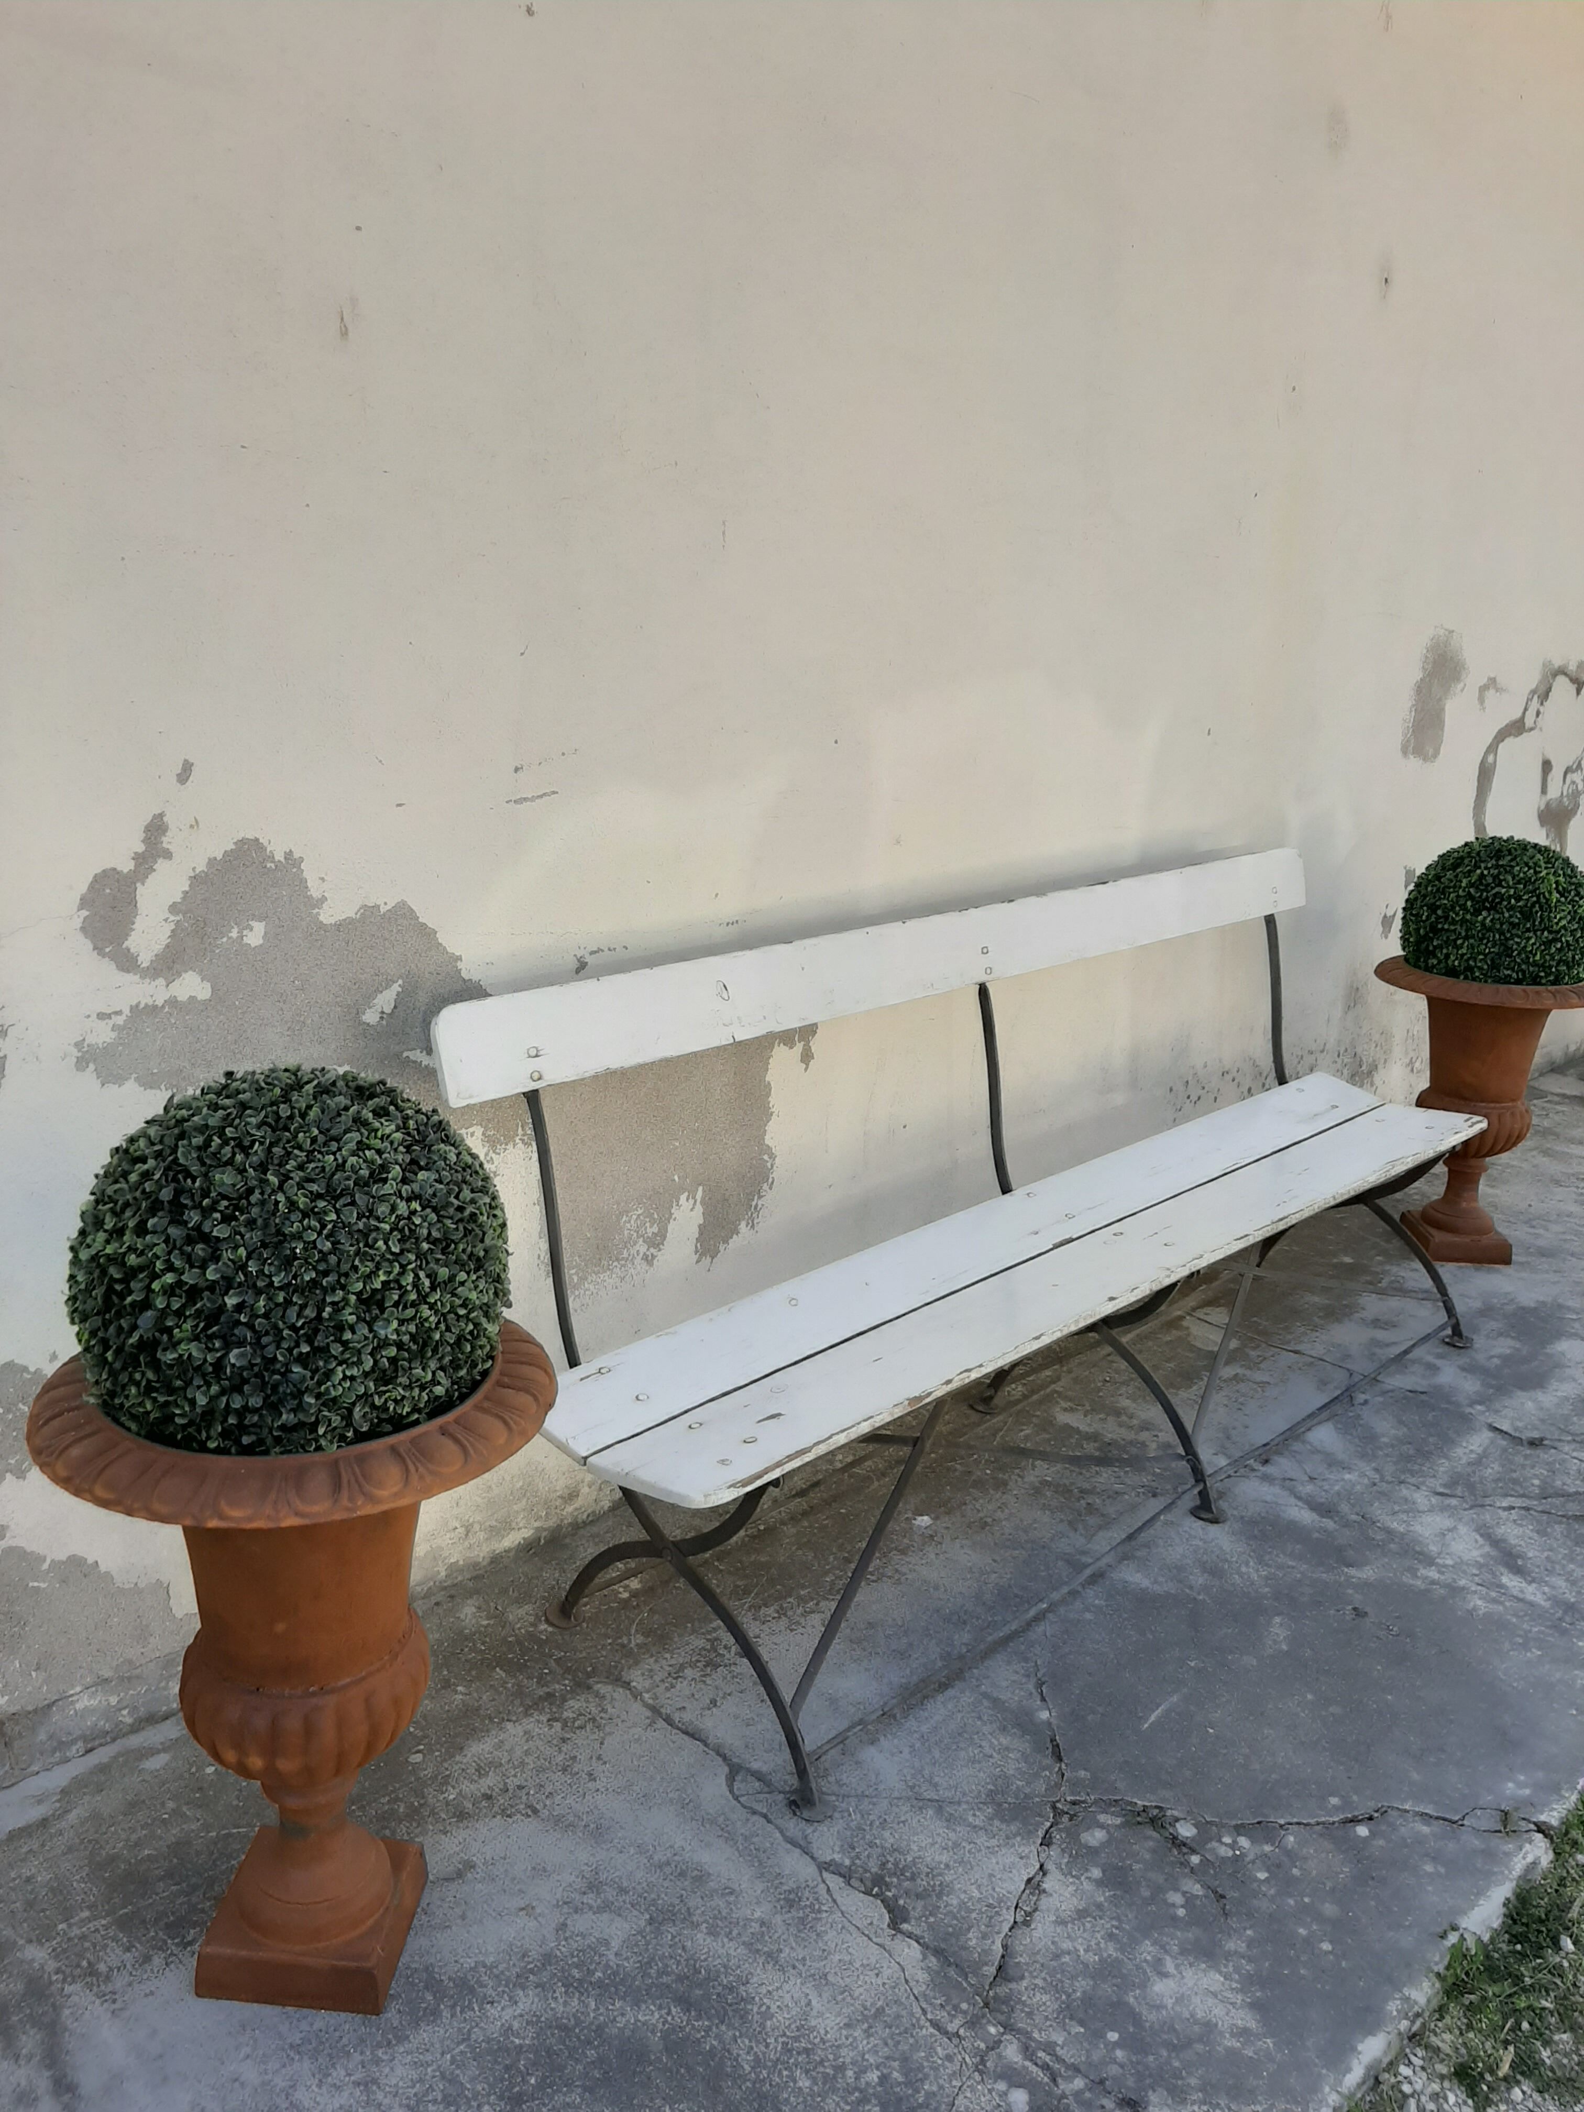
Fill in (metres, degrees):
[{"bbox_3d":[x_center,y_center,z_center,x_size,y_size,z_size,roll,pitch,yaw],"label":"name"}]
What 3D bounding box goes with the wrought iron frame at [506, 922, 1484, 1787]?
[{"bbox_3d":[0.532,0.289,2.728,0.608,0.848,2.060,18,22,41],"label":"wrought iron frame"}]

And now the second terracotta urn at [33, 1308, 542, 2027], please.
[{"bbox_3d":[-0.498,0.636,1.650,0.491,0.694,0.491,18,22,41],"label":"second terracotta urn"}]

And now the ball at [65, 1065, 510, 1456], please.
[{"bbox_3d":[-0.476,0.207,1.523,0.399,0.387,0.399,3,17,-1],"label":"ball"}]

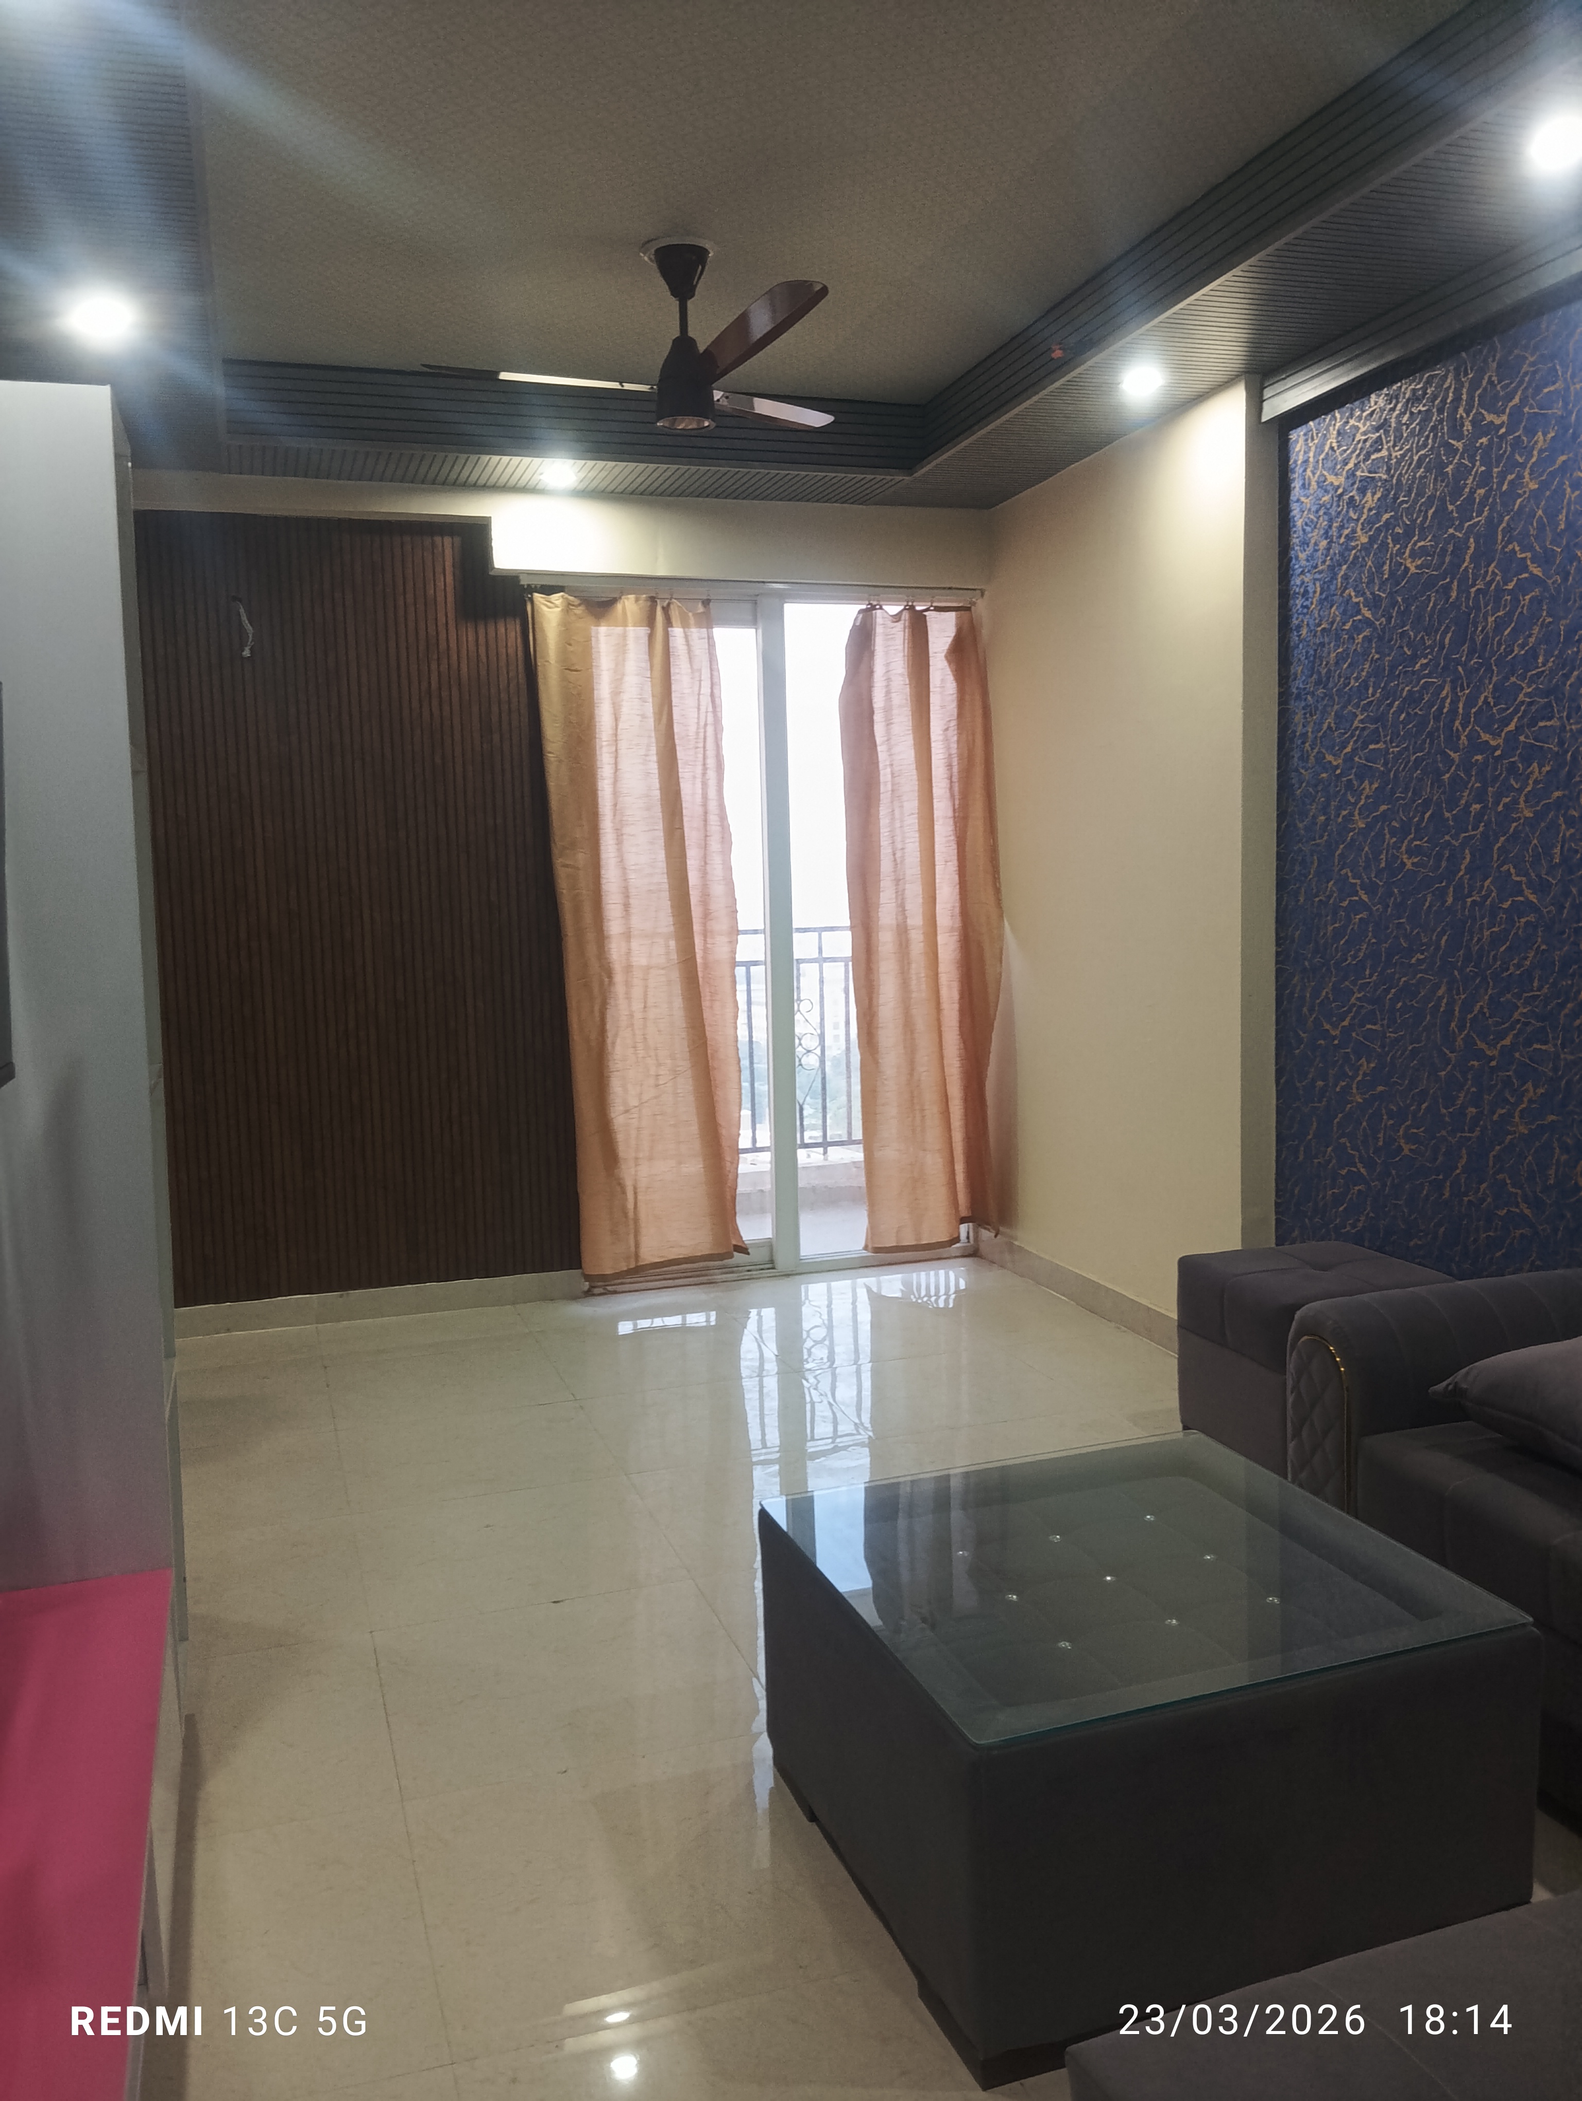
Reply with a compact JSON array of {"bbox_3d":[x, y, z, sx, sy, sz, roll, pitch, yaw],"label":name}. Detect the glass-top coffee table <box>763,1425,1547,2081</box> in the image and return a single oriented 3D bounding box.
[{"bbox_3d":[0.432,0.877,2.292,0.750,0.400,0.755,-3,6,-19],"label":"glass-top coffee table"}]

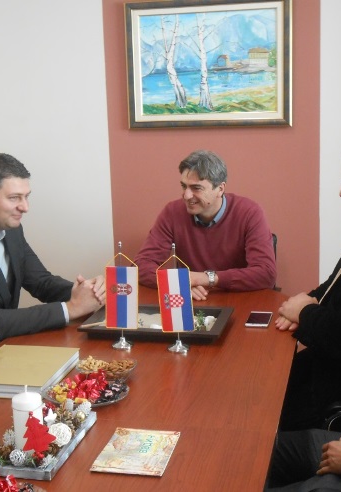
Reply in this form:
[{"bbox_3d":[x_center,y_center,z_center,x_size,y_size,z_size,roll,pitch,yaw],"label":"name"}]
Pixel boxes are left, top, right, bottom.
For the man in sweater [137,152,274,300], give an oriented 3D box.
[{"bbox_3d":[0.168,0.244,2.936,0.570,1.280,0.740,1,11,16],"label":"man in sweater"}]

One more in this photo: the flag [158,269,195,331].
[{"bbox_3d":[0.013,0.164,2.113,0.107,0.195,0.020,1,11,13],"label":"flag"}]

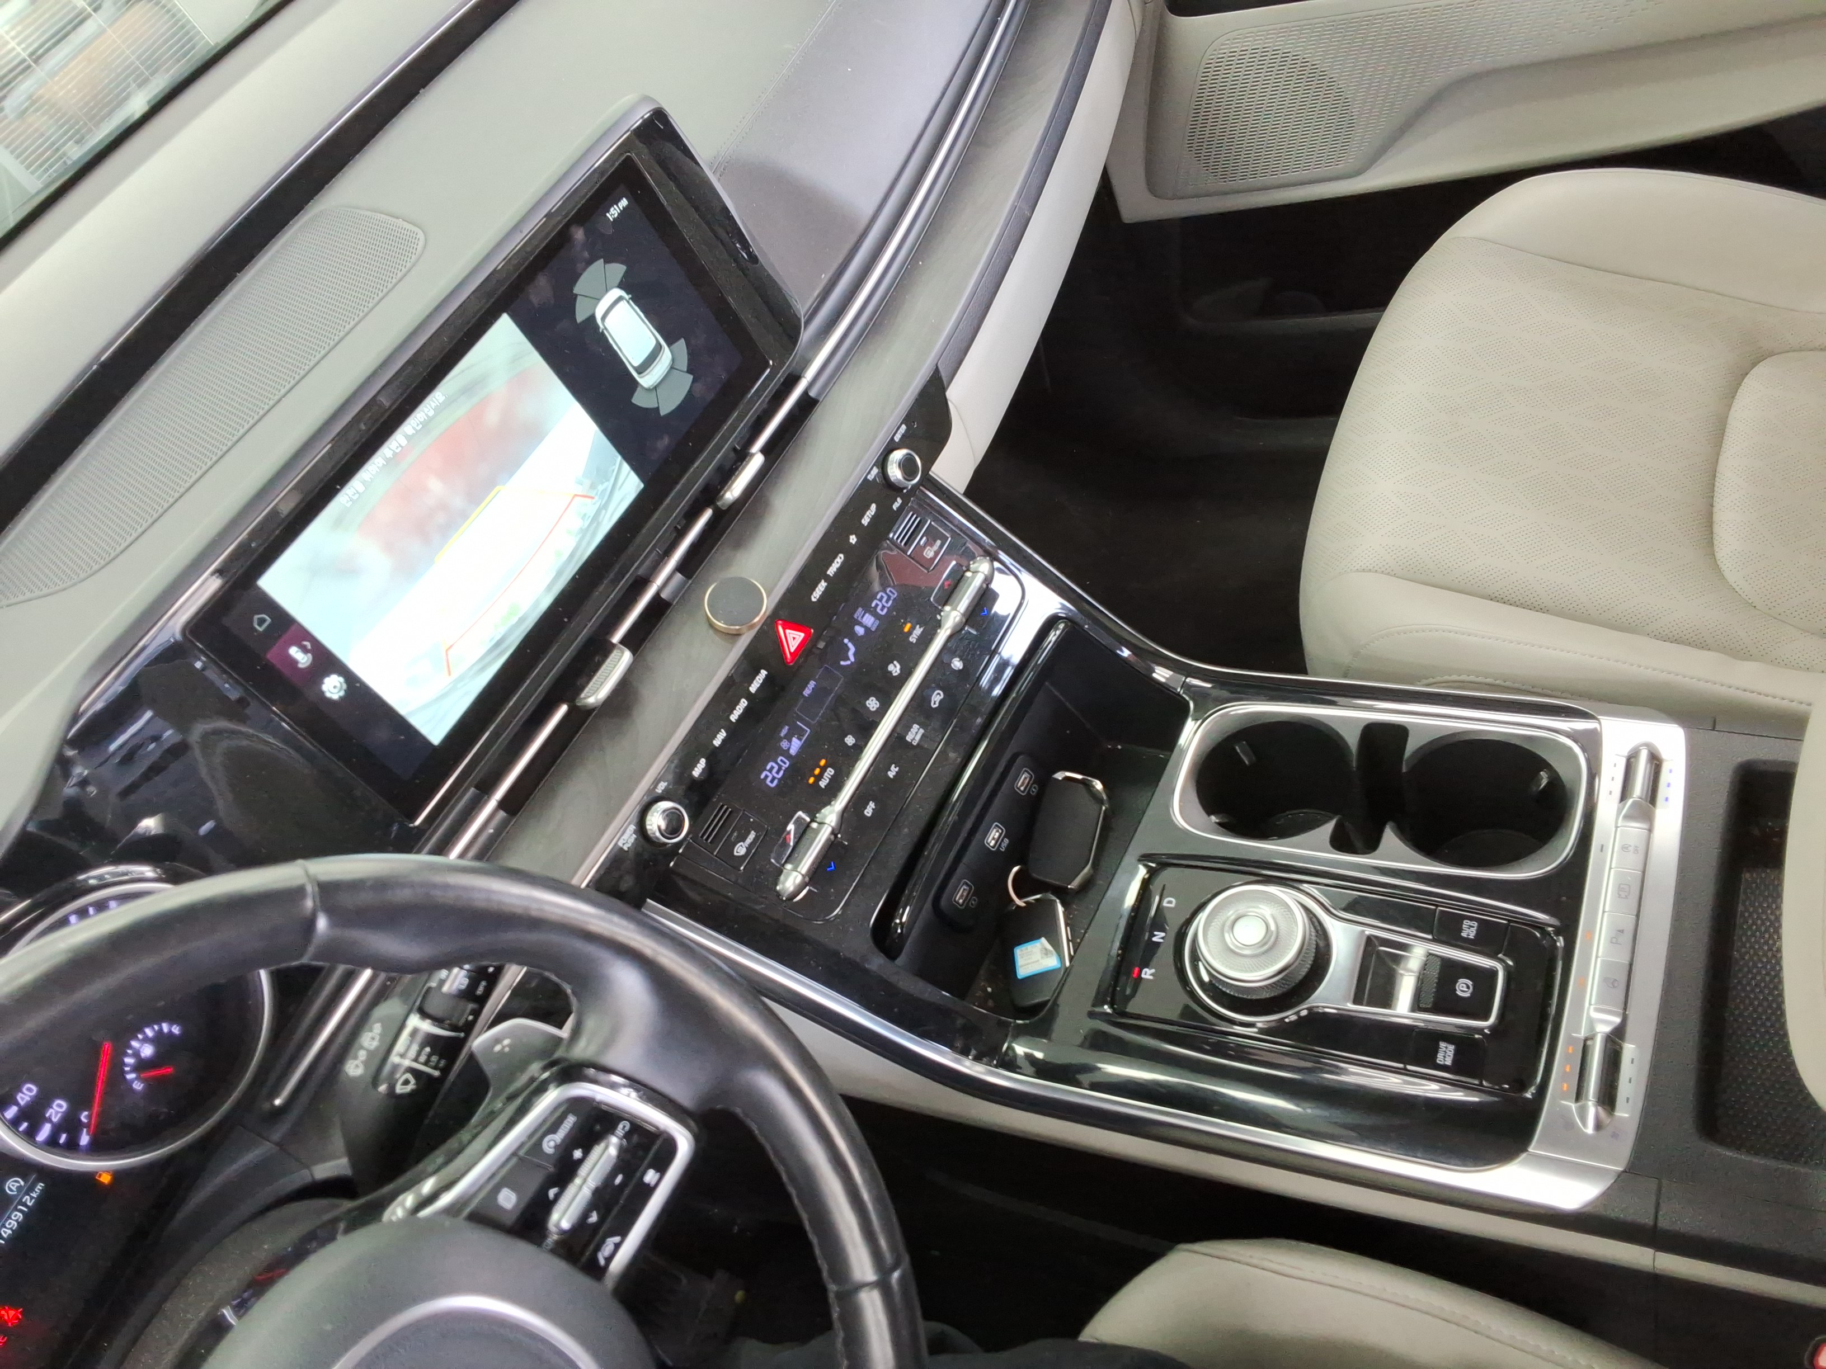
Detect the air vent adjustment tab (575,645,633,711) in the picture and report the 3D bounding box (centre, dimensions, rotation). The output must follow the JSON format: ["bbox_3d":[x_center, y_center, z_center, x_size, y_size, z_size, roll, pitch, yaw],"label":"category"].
[{"bbox_3d":[-0.149,-0.003,0.718,0.010,0.009,0.036,14,58,32],"label":"air vent adjustment tab"}]

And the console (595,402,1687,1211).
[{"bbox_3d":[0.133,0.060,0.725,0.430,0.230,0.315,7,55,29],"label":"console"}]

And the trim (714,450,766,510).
[{"bbox_3d":[-0.094,-0.111,0.804,0.011,0.010,0.041,13,58,33],"label":"trim"}]

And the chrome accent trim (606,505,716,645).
[{"bbox_3d":[-0.131,-0.058,0.771,0.007,0.007,0.096,13,58,33],"label":"chrome accent trim"}]

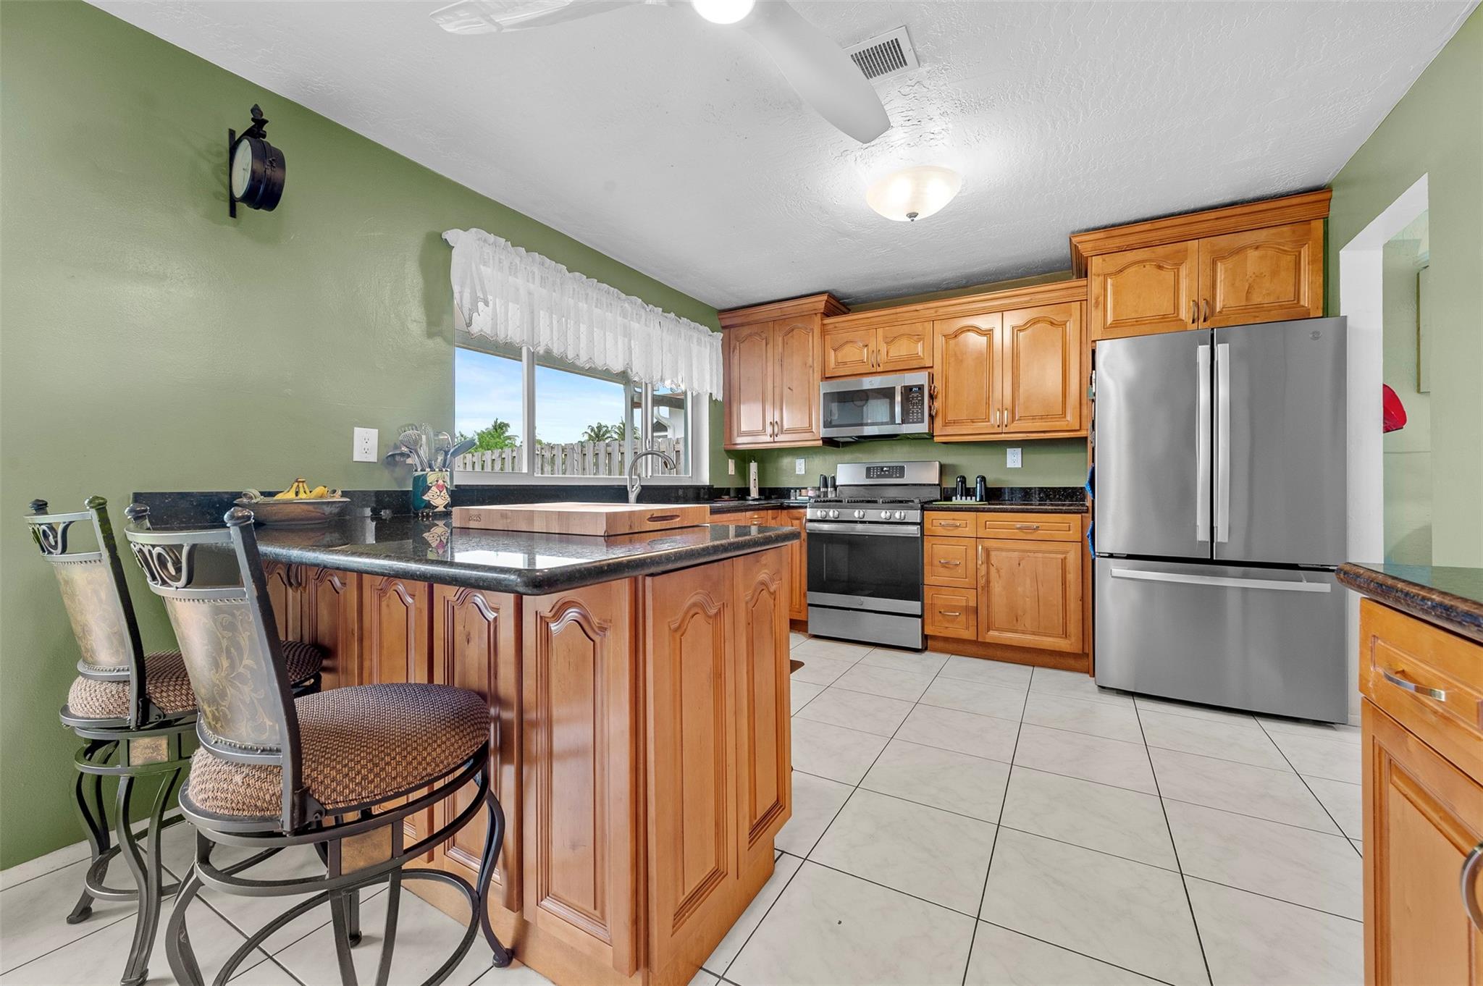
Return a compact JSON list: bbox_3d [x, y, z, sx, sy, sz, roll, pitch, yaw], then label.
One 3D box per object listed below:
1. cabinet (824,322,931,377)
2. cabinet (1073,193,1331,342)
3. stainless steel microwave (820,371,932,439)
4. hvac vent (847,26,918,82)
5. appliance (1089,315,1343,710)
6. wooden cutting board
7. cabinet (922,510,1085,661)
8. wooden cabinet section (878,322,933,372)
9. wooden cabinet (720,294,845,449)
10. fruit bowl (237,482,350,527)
[{"bbox_3d":[1.023,-0.984,4.194,0.800,0.356,0.325,0,1,30],"label":"cabinet"},{"bbox_3d":[2.429,-1.130,3.195,1.020,0.594,0.640,0,1,30],"label":"cabinet"},{"bbox_3d":[1.008,-0.600,4.160,0.750,0.408,0.395,0,1,30],"label":"stainless steel microwave"},{"bbox_3d":[0.433,-1.396,1.876,0.200,0.028,0.248,0,1,30],"label":"hvac vent"},{"bbox_3d":[2.366,0.122,3.007,0.908,1.777,0.880,0,1,30],"label":"appliance"},{"bbox_3d":[-0.495,0.072,1.782,0.610,0.058,0.457,0,1,28],"label":"wooden cutting board"},{"bbox_3d":[1.665,0.531,3.635,0.874,0.838,0.630,0,1,30],"label":"cabinet"},{"bbox_3d":[1.183,-0.990,4.045,0.377,0.299,0.320,0,0,30],"label":"wooden cabinet section"},{"bbox_3d":[0.326,-0.887,4.569,0.913,1.088,0.375,0,1,30],"label":"wooden cabinet"},{"bbox_3d":[-1.451,0.034,1.865,0.300,0.130,0.300,0,1,30],"label":"fruit bowl"}]

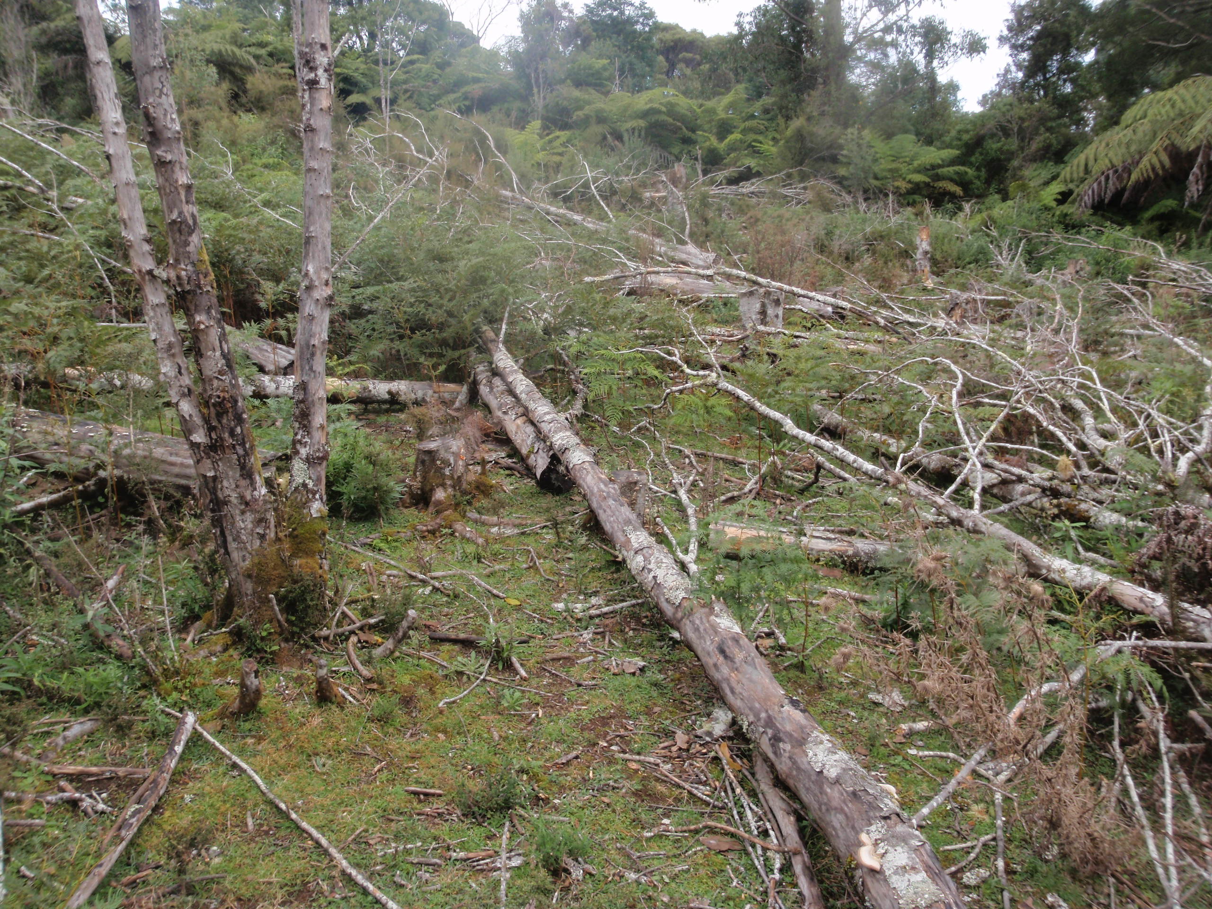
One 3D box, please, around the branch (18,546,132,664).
[{"bbox_3d":[-2.001,0.502,3.755,0.160,0.120,1.222,-12,21,-43],"label":"branch"}]

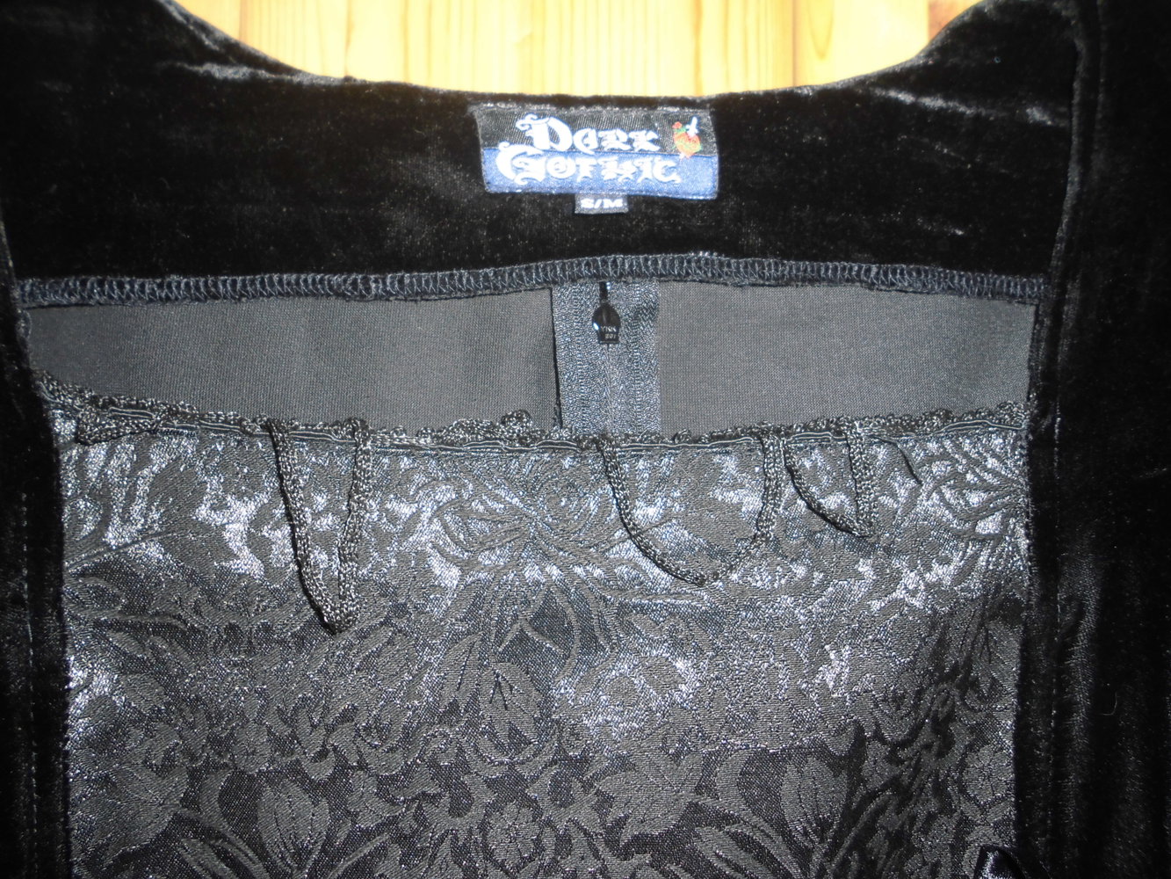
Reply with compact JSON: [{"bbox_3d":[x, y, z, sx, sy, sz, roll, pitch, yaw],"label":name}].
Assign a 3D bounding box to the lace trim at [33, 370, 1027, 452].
[{"bbox_3d":[-0.014,-0.007,0.220,0.249,0.009,0.021,0,84,0],"label":"lace trim"}]

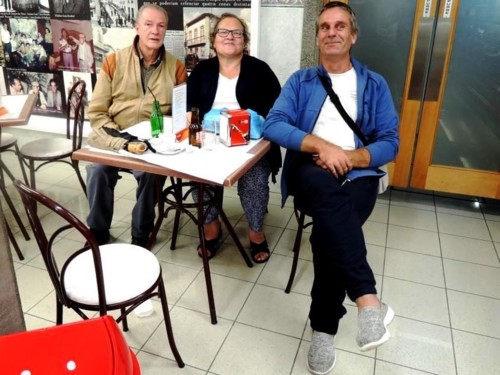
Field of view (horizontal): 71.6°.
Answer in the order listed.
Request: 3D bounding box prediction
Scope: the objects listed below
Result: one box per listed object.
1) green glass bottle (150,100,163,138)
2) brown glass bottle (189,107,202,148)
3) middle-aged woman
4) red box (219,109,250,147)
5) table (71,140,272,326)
[{"bbox_3d":[-0.499,-0.358,1.802,0.062,0.194,0.062,-1,24,0],"label":"green glass bottle"},{"bbox_3d":[-0.261,-0.284,1.617,0.063,0.196,0.063,-1,24,0],"label":"brown glass bottle"},{"bbox_3d":[-0.081,-0.219,1.977,0.520,1.330,0.620,1,24,5],"label":"middle-aged woman"},{"bbox_3d":[-0.062,-0.285,1.669,0.117,0.146,0.096,-11,25,-20],"label":"red box"},{"bbox_3d":[-0.344,0.162,1.814,0.800,0.775,0.570,8,25,21],"label":"table"}]

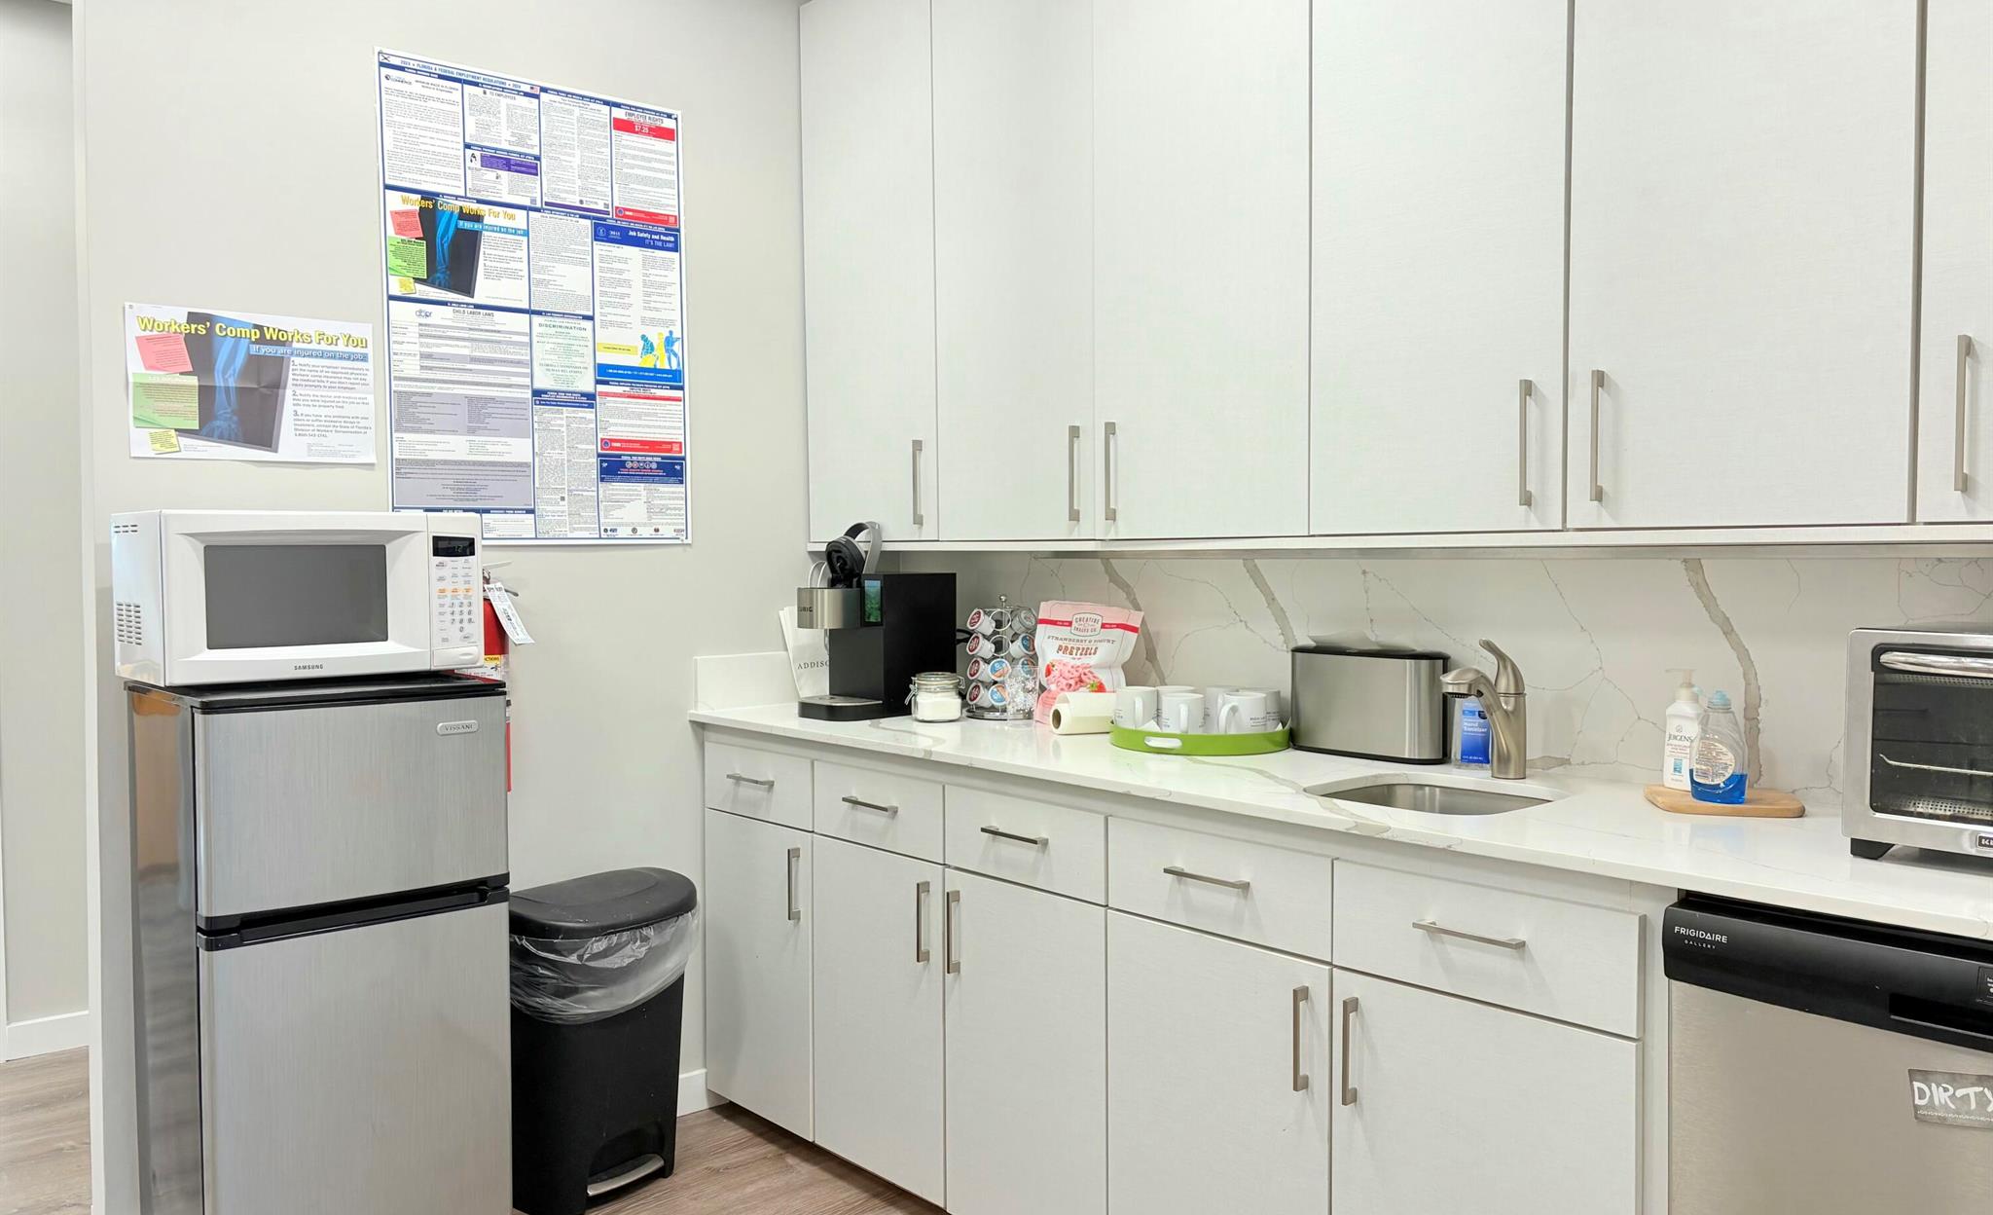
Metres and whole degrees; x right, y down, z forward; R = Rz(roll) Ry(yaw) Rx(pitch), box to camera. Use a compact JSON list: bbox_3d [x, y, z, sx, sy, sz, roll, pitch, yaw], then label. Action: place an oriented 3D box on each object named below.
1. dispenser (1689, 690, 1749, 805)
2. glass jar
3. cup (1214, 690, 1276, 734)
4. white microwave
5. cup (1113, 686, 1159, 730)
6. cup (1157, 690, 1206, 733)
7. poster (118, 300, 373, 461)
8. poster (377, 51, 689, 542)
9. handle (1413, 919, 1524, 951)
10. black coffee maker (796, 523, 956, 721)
[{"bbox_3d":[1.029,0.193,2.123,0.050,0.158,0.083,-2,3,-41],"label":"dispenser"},{"bbox_3d":[-0.132,0.196,3.297,0.124,0.104,0.110,0,2,0],"label":"glass jar"},{"bbox_3d":[0.454,0.210,2.783,0.081,0.095,0.115,2,3,44],"label":"cup"},{"bbox_3d":[-1.230,-0.022,2.648,0.517,0.284,0.335,-2,3,-42],"label":"white microwave"},{"bbox_3d":[0.270,0.207,2.853,0.083,0.097,0.113,0,2,1],"label":"cup"},{"bbox_3d":[0.344,0.212,2.751,0.081,0.095,0.115,0,2,5],"label":"cup"},{"bbox_3d":[-1.389,-0.413,2.814,0.428,0.275,0.006,-2,3,-41],"label":"poster"},{"bbox_3d":[-0.961,-0.623,3.192,0.681,0.981,0.010,-2,3,-41],"label":"poster"},{"bbox_3d":[0.617,0.427,1.957,0.027,0.009,0.149,-2,3,-41],"label":"handle"},{"bbox_3d":[-0.275,0.029,3.390,0.340,0.424,0.185,-2,3,-41],"label":"black coffee maker"}]

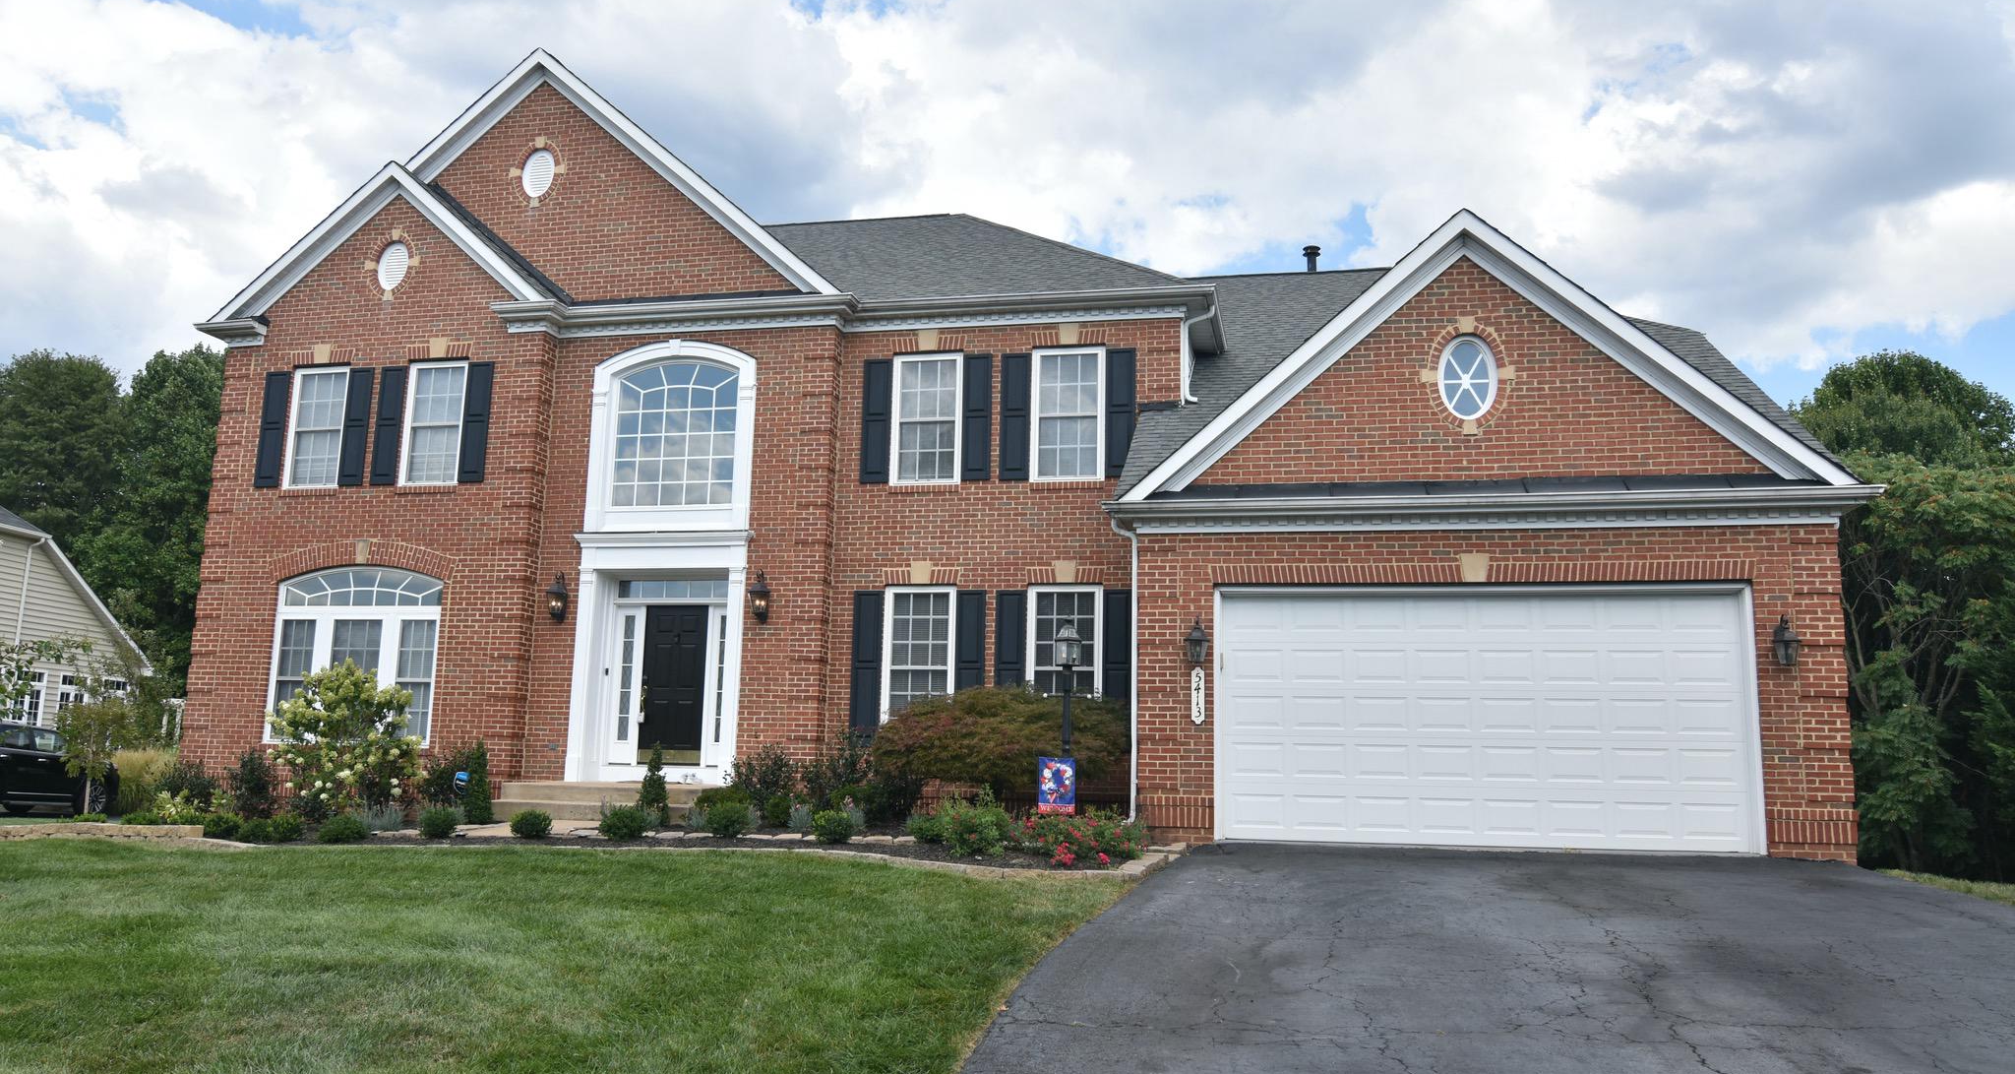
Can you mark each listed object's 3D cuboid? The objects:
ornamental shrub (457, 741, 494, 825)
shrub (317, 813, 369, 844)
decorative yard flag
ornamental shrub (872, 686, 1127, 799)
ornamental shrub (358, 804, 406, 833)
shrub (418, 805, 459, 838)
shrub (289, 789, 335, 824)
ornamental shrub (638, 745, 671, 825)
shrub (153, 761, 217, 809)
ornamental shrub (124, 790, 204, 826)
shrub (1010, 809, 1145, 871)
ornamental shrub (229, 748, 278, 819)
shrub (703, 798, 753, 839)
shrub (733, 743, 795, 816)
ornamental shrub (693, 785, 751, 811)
[{"bbox_3d":[-5.802,2.676,14.646,0.367,0.911,0.367,-1,-9,10],"label":"ornamental shrub"},{"bbox_3d":[-6.478,2.841,13.098,0.454,0.300,0.454,-1,-9,10],"label":"shrub"},{"bbox_3d":[0.413,2.077,11.194,0.305,0.466,0.030,-1,-10,11],"label":"decorative yard flag"},{"bbox_3d":[-0.118,2.351,14.676,2.735,1.426,2.350,-1,-9,10],"label":"ornamental shrub"},{"bbox_3d":[-6.573,2.956,14.126,0.465,0.308,0.465,-1,-9,10],"label":"ornamental shrub"},{"bbox_3d":[-5.666,2.845,13.410,0.376,0.338,0.376,-1,-9,10],"label":"shrub"},{"bbox_3d":[-7.699,2.985,14.845,0.432,0.392,0.432,-1,-9,10],"label":"shrub"},{"bbox_3d":[-3.823,2.692,14.521,0.328,0.861,0.328,-1,-10,11],"label":"ornamental shrub"},{"bbox_3d":[-10.105,3.078,16.539,0.676,0.618,0.608,-1,-10,11],"label":"shrub"},{"bbox_3d":[-9.192,2.939,14.621,0.843,0.369,0.548,-1,-10,11],"label":"ornamental shrub"},{"bbox_3d":[0.618,2.558,11.533,1.099,0.443,0.824,-1,-10,11],"label":"shrub"},{"bbox_3d":[-8.918,2.923,15.915,0.480,0.815,0.480,-1,-10,11],"label":"ornamental shrub"},{"bbox_3d":[-2.755,2.779,13.242,0.486,0.395,0.486,-1,-9,10],"label":"shrub"},{"bbox_3d":[-2.791,2.815,15.354,0.726,0.903,0.726,-1,-9,10],"label":"shrub"},{"bbox_3d":[-3.024,2.832,14.210,0.586,0.425,0.586,-1,-9,10],"label":"ornamental shrub"}]

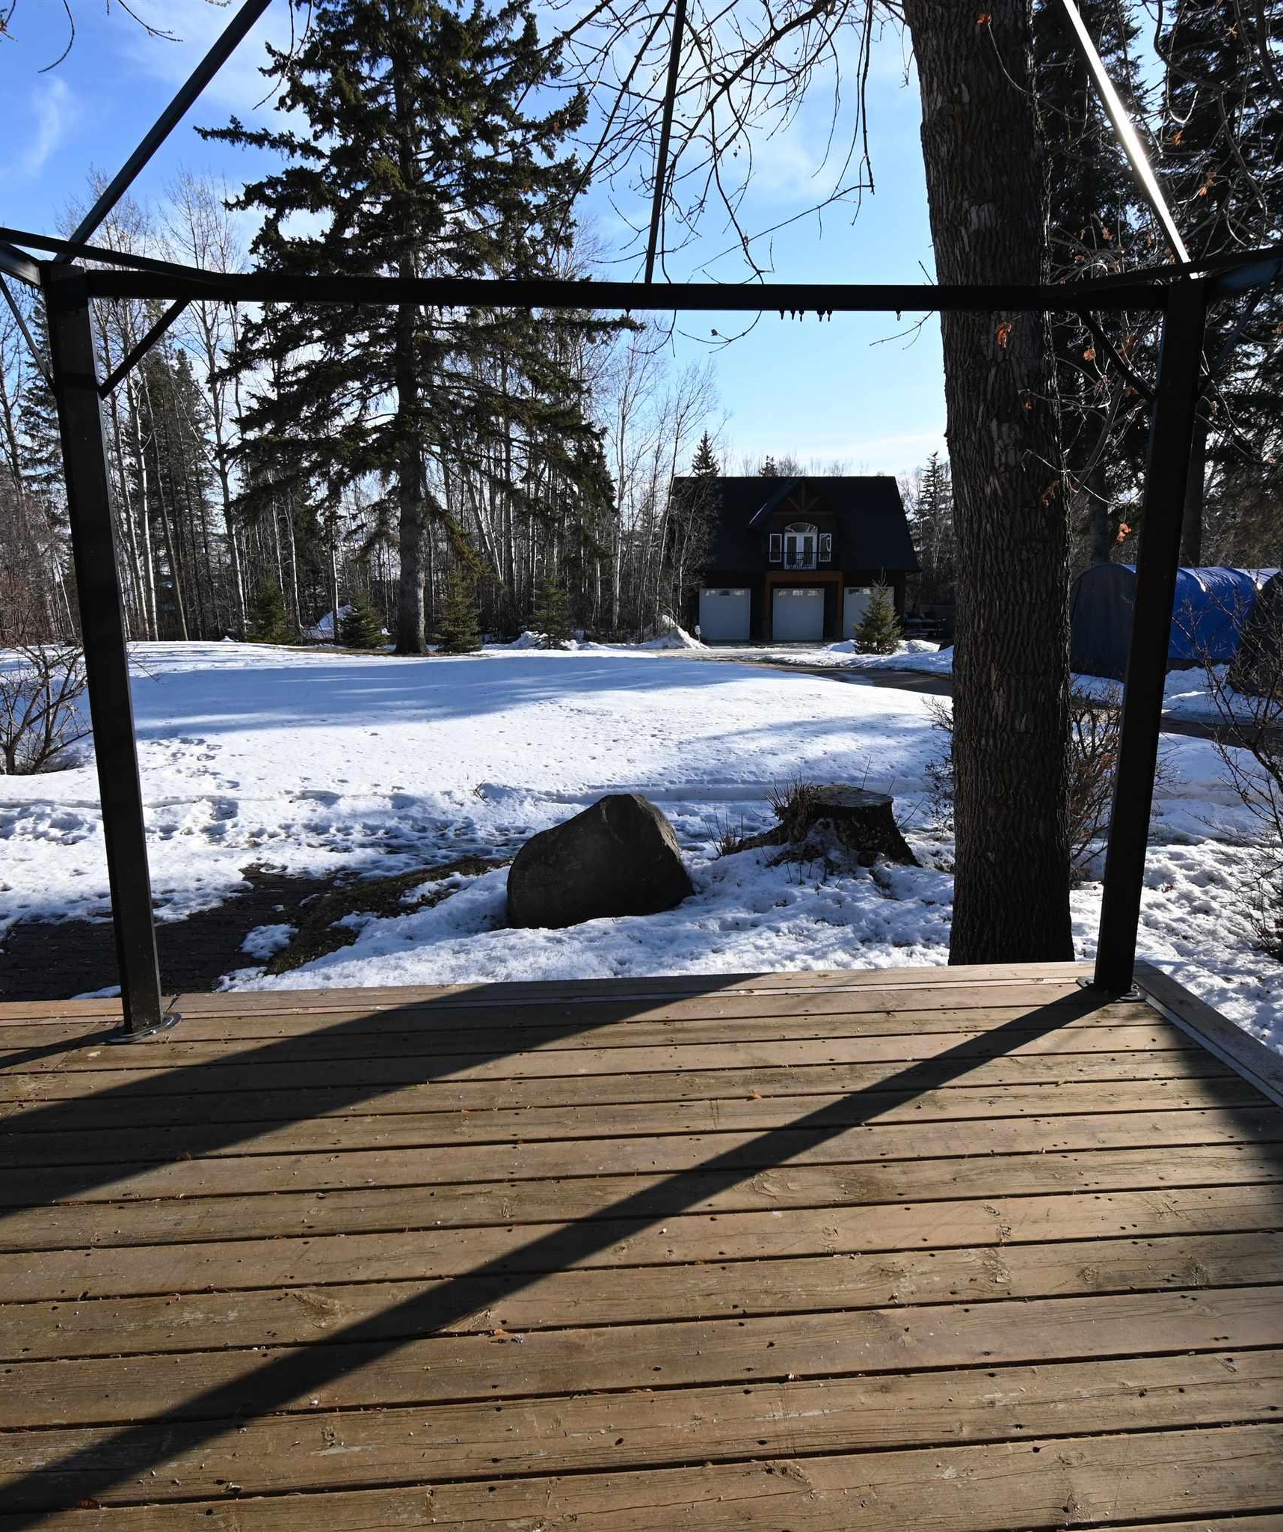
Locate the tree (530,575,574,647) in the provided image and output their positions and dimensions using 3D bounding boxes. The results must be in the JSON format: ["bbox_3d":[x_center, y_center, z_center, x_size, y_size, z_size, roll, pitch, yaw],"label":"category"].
[{"bbox_3d":[-2.871,-4.959,30.621,1.435,2.440,1.450,0,11,0],"label":"tree"}]

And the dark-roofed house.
[{"bbox_3d":[8.544,-12.415,56.969,13.097,9.158,11.000,0,11,0],"label":"dark-roofed house"}]

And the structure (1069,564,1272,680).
[{"bbox_3d":[13.209,-3.267,22.008,5.400,2.550,3.300,-3,12,-15],"label":"structure"}]

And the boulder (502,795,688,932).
[{"bbox_3d":[-0.222,0.465,5.036,0.984,0.662,0.750,0,11,0],"label":"boulder"}]

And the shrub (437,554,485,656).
[{"bbox_3d":[-5.353,-4.682,28.129,1.477,2.812,1.500,0,11,0],"label":"shrub"}]

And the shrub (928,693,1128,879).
[{"bbox_3d":[2.348,0.082,5.723,1.172,1.070,1.100,5,12,22],"label":"shrub"}]

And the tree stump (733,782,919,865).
[{"bbox_3d":[1.121,0.320,5.822,1.137,0.431,0.950,0,11,0],"label":"tree stump"}]

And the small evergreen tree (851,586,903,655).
[{"bbox_3d":[8.993,-5.577,36.608,1.991,2.535,2.000,0,11,0],"label":"small evergreen tree"}]

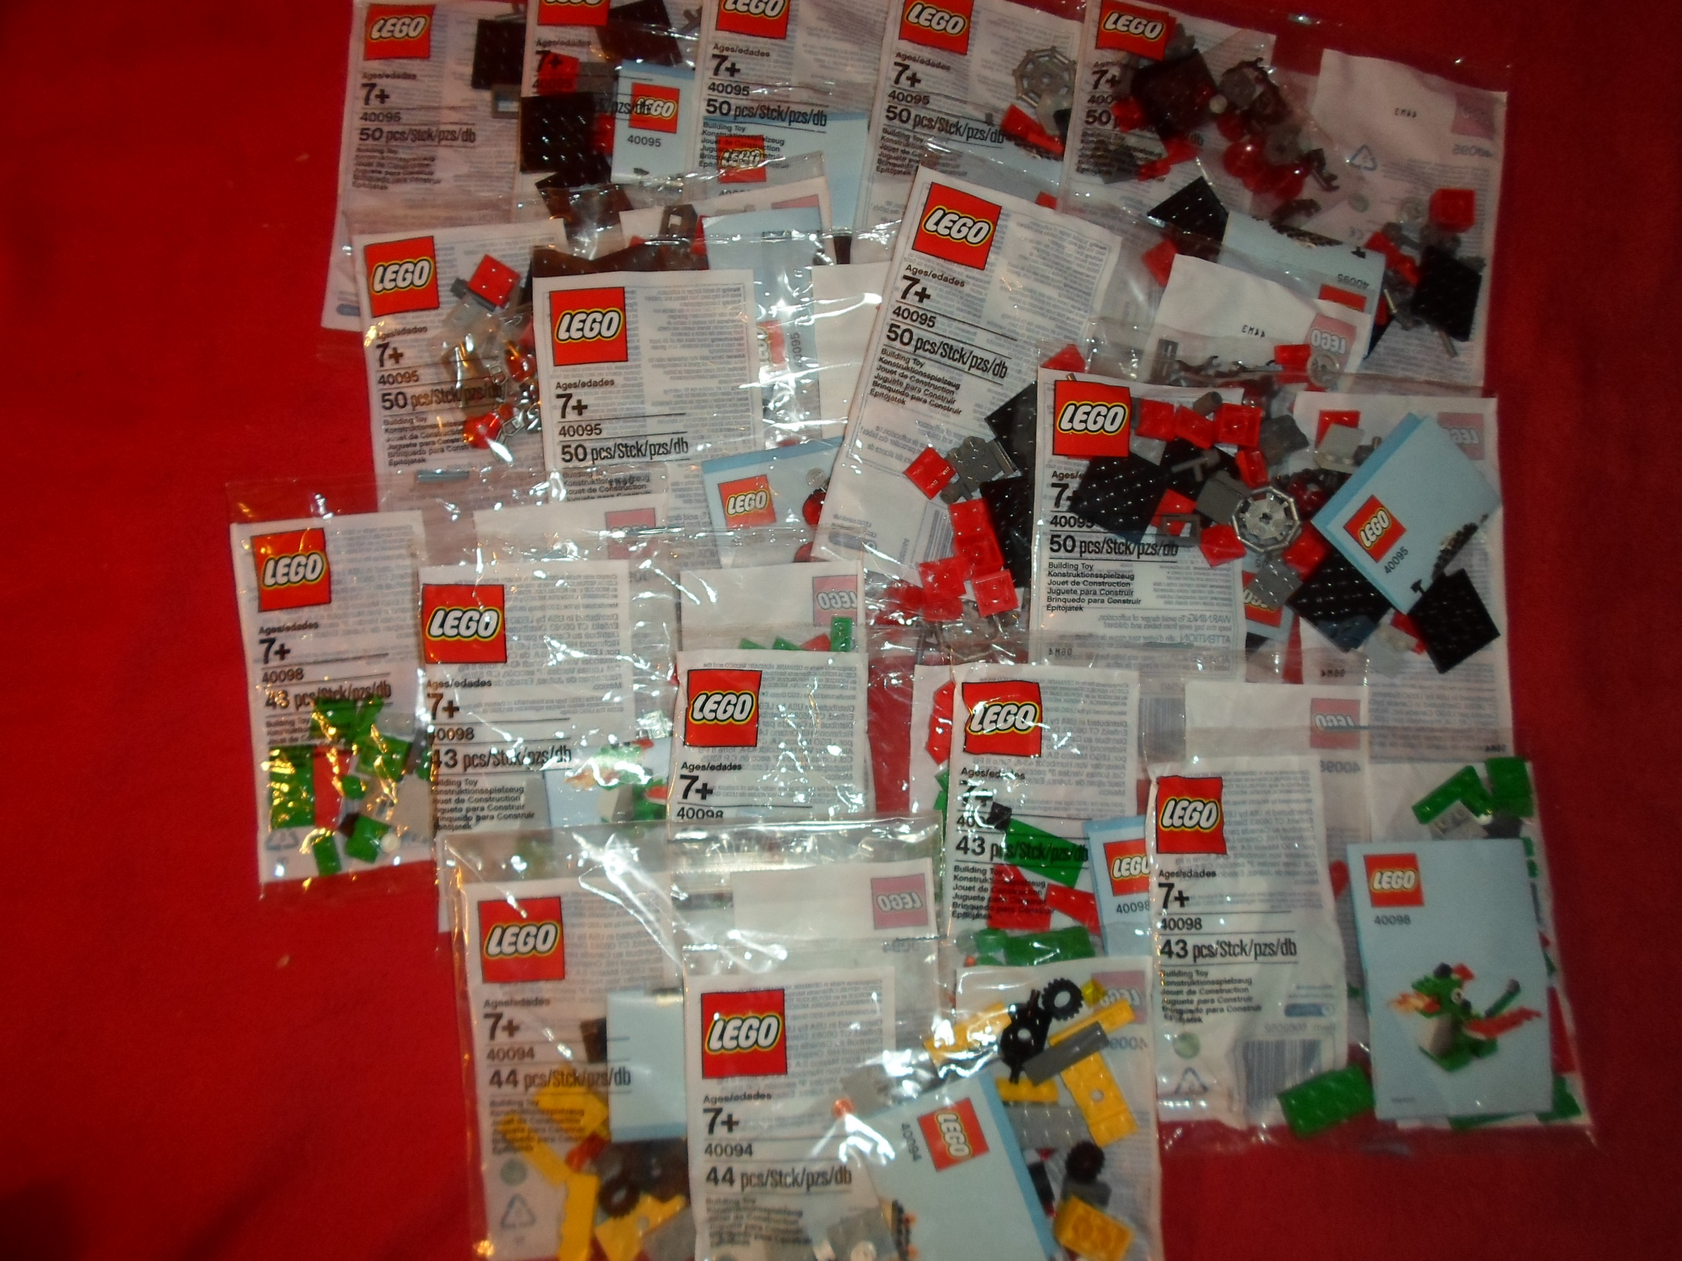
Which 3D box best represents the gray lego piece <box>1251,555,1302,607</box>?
[{"bbox_3d":[0.176,-0.019,0.493,0.016,0.005,0.016,44,82,6],"label":"gray lego piece"}]

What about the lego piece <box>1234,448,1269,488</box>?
[{"bbox_3d":[0.170,-0.068,0.502,0.009,0.009,0.016,-12,81,-2],"label":"lego piece"}]

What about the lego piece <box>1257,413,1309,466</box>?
[{"bbox_3d":[0.184,-0.079,0.505,0.017,0.009,0.016,-27,82,-5],"label":"lego piece"}]

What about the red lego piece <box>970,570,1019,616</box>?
[{"bbox_3d":[0.063,-0.014,0.497,0.016,0.005,0.016,-15,79,2],"label":"red lego piece"}]

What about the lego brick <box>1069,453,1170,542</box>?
[{"bbox_3d":[0.114,-0.056,0.497,0.032,0.005,0.032,26,87,0],"label":"lego brick"}]

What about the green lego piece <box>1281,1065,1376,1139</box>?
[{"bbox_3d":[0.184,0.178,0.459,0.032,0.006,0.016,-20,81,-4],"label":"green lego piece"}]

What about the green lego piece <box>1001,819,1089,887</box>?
[{"bbox_3d":[0.078,0.087,0.474,0.032,0.005,0.016,21,81,3],"label":"green lego piece"}]

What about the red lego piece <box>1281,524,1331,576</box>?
[{"bbox_3d":[0.187,-0.031,0.491,0.016,0.006,0.016,43,83,-3],"label":"red lego piece"}]

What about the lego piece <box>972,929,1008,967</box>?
[{"bbox_3d":[0.058,0.122,0.468,0.014,0.009,0.013,1,79,0],"label":"lego piece"}]

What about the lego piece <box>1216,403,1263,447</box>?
[{"bbox_3d":[0.159,-0.082,0.486,0.016,0.011,0.016,5,80,1],"label":"lego piece"}]

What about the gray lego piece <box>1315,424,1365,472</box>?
[{"bbox_3d":[0.204,-0.074,0.500,0.016,0.016,0.011,24,38,6],"label":"gray lego piece"}]

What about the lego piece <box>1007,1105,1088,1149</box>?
[{"bbox_3d":[0.078,0.187,0.457,0.032,0.005,0.016,0,80,0],"label":"lego piece"}]

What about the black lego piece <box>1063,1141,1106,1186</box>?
[{"bbox_3d":[0.089,0.195,0.445,0.015,0.006,0.015,0,80,-1],"label":"black lego piece"}]

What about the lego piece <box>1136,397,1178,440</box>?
[{"bbox_3d":[0.132,-0.088,0.506,0.016,0.009,0.016,12,80,2],"label":"lego piece"}]

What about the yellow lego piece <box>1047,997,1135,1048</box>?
[{"bbox_3d":[0.097,0.150,0.464,0.032,0.007,0.009,-25,81,-4],"label":"yellow lego piece"}]

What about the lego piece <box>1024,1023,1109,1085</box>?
[{"bbox_3d":[0.084,0.157,0.451,0.032,0.004,0.008,-28,81,-5],"label":"lego piece"}]

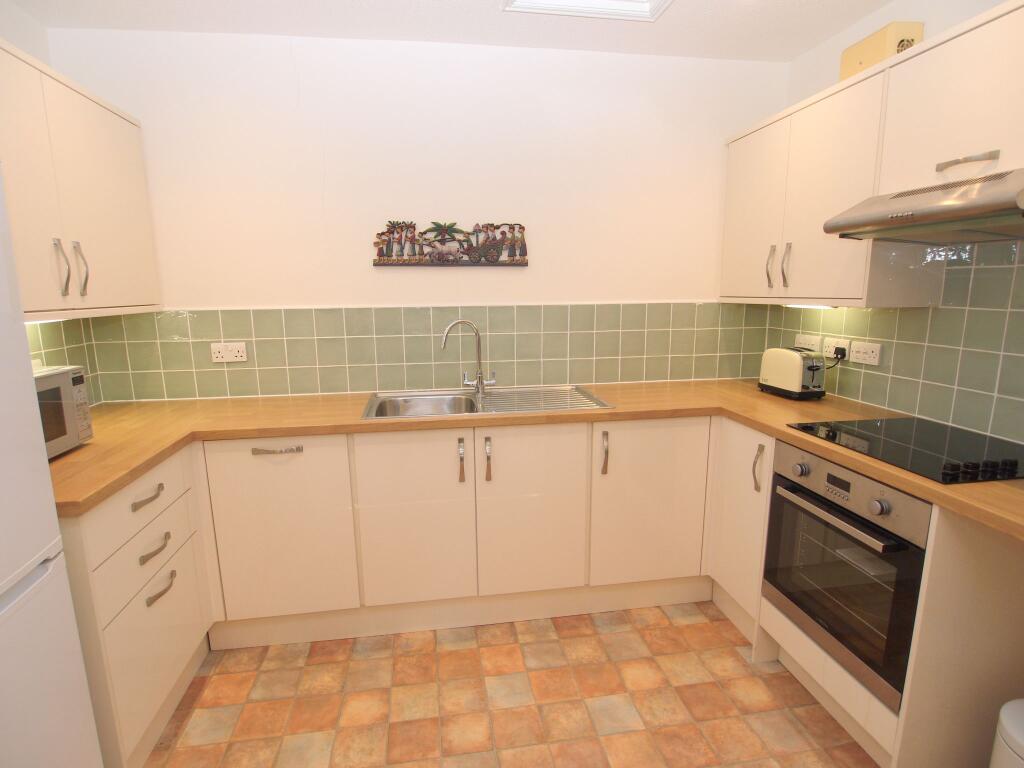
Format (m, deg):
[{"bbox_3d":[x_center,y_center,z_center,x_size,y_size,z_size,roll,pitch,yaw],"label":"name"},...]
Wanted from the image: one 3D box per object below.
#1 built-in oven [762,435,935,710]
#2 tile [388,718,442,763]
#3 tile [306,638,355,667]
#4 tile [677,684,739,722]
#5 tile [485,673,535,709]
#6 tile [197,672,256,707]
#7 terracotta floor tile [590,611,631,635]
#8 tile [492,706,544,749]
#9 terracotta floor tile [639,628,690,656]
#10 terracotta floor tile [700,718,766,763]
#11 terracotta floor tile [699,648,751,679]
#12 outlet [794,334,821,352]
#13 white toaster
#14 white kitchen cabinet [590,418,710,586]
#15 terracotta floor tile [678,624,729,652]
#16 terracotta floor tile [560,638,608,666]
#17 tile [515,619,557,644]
[{"bbox_3d":[1.237,0.529,1.684,0.570,0.596,0.592,-2,11,-9],"label":"built-in oven"},{"bbox_3d":[-0.309,1.132,1.687,0.157,0.010,0.156,-2,10,-9],"label":"tile"},{"bbox_3d":[-0.720,1.066,2.108,0.164,0.010,0.146,-2,11,-9],"label":"tile"},{"bbox_3d":[0.665,1.093,1.826,0.158,0.010,0.154,-2,10,-8],"label":"tile"},{"bbox_3d":[-0.010,1.089,1.888,0.156,0.010,0.159,-2,10,-8],"label":"tile"},{"bbox_3d":[-1.012,1.091,1.901,0.160,0.010,0.160,-2,10,-9],"label":"tile"},{"bbox_3d":[0.429,1.019,2.284,0.157,0.010,0.153,-2,10,-9],"label":"terracotta floor tile"},{"bbox_3d":[0.018,1.092,1.695,0.155,0.010,0.154,-2,10,-9],"label":"tile"},{"bbox_3d":[0.616,1.040,2.150,0.157,0.010,0.156,-2,10,-9],"label":"terracotta floor tile"},{"bbox_3d":[0.684,1.095,1.635,0.155,0.010,0.154,-2,10,-9],"label":"terracotta floor tile"},{"bbox_3d":[0.814,1.070,2.028,0.155,0.010,0.160,-2,11,-9],"label":"terracotta floor tile"},{"bbox_3d":[1.394,-0.185,2.509,0.012,0.087,0.150,-2,10,-8],"label":"outlet"},{"bbox_3d":[1.233,-0.053,2.351,0.148,0.197,0.258,-3,10,-15],"label":"white toaster"},{"bbox_3d":[0.533,0.446,2.490,0.500,0.717,0.560,-2,10,-8],"label":"white kitchen cabinet"},{"bbox_3d":[0.760,1.010,2.120,0.155,0.010,0.154,-2,10,-9],"label":"terracotta floor tile"},{"bbox_3d":[0.288,1.048,2.093,0.157,0.010,0.158,-2,10,-8],"label":"terracotta floor tile"},{"bbox_3d":[0.103,1.037,2.231,0.163,0.010,0.148,-2,11,-9],"label":"tile"}]

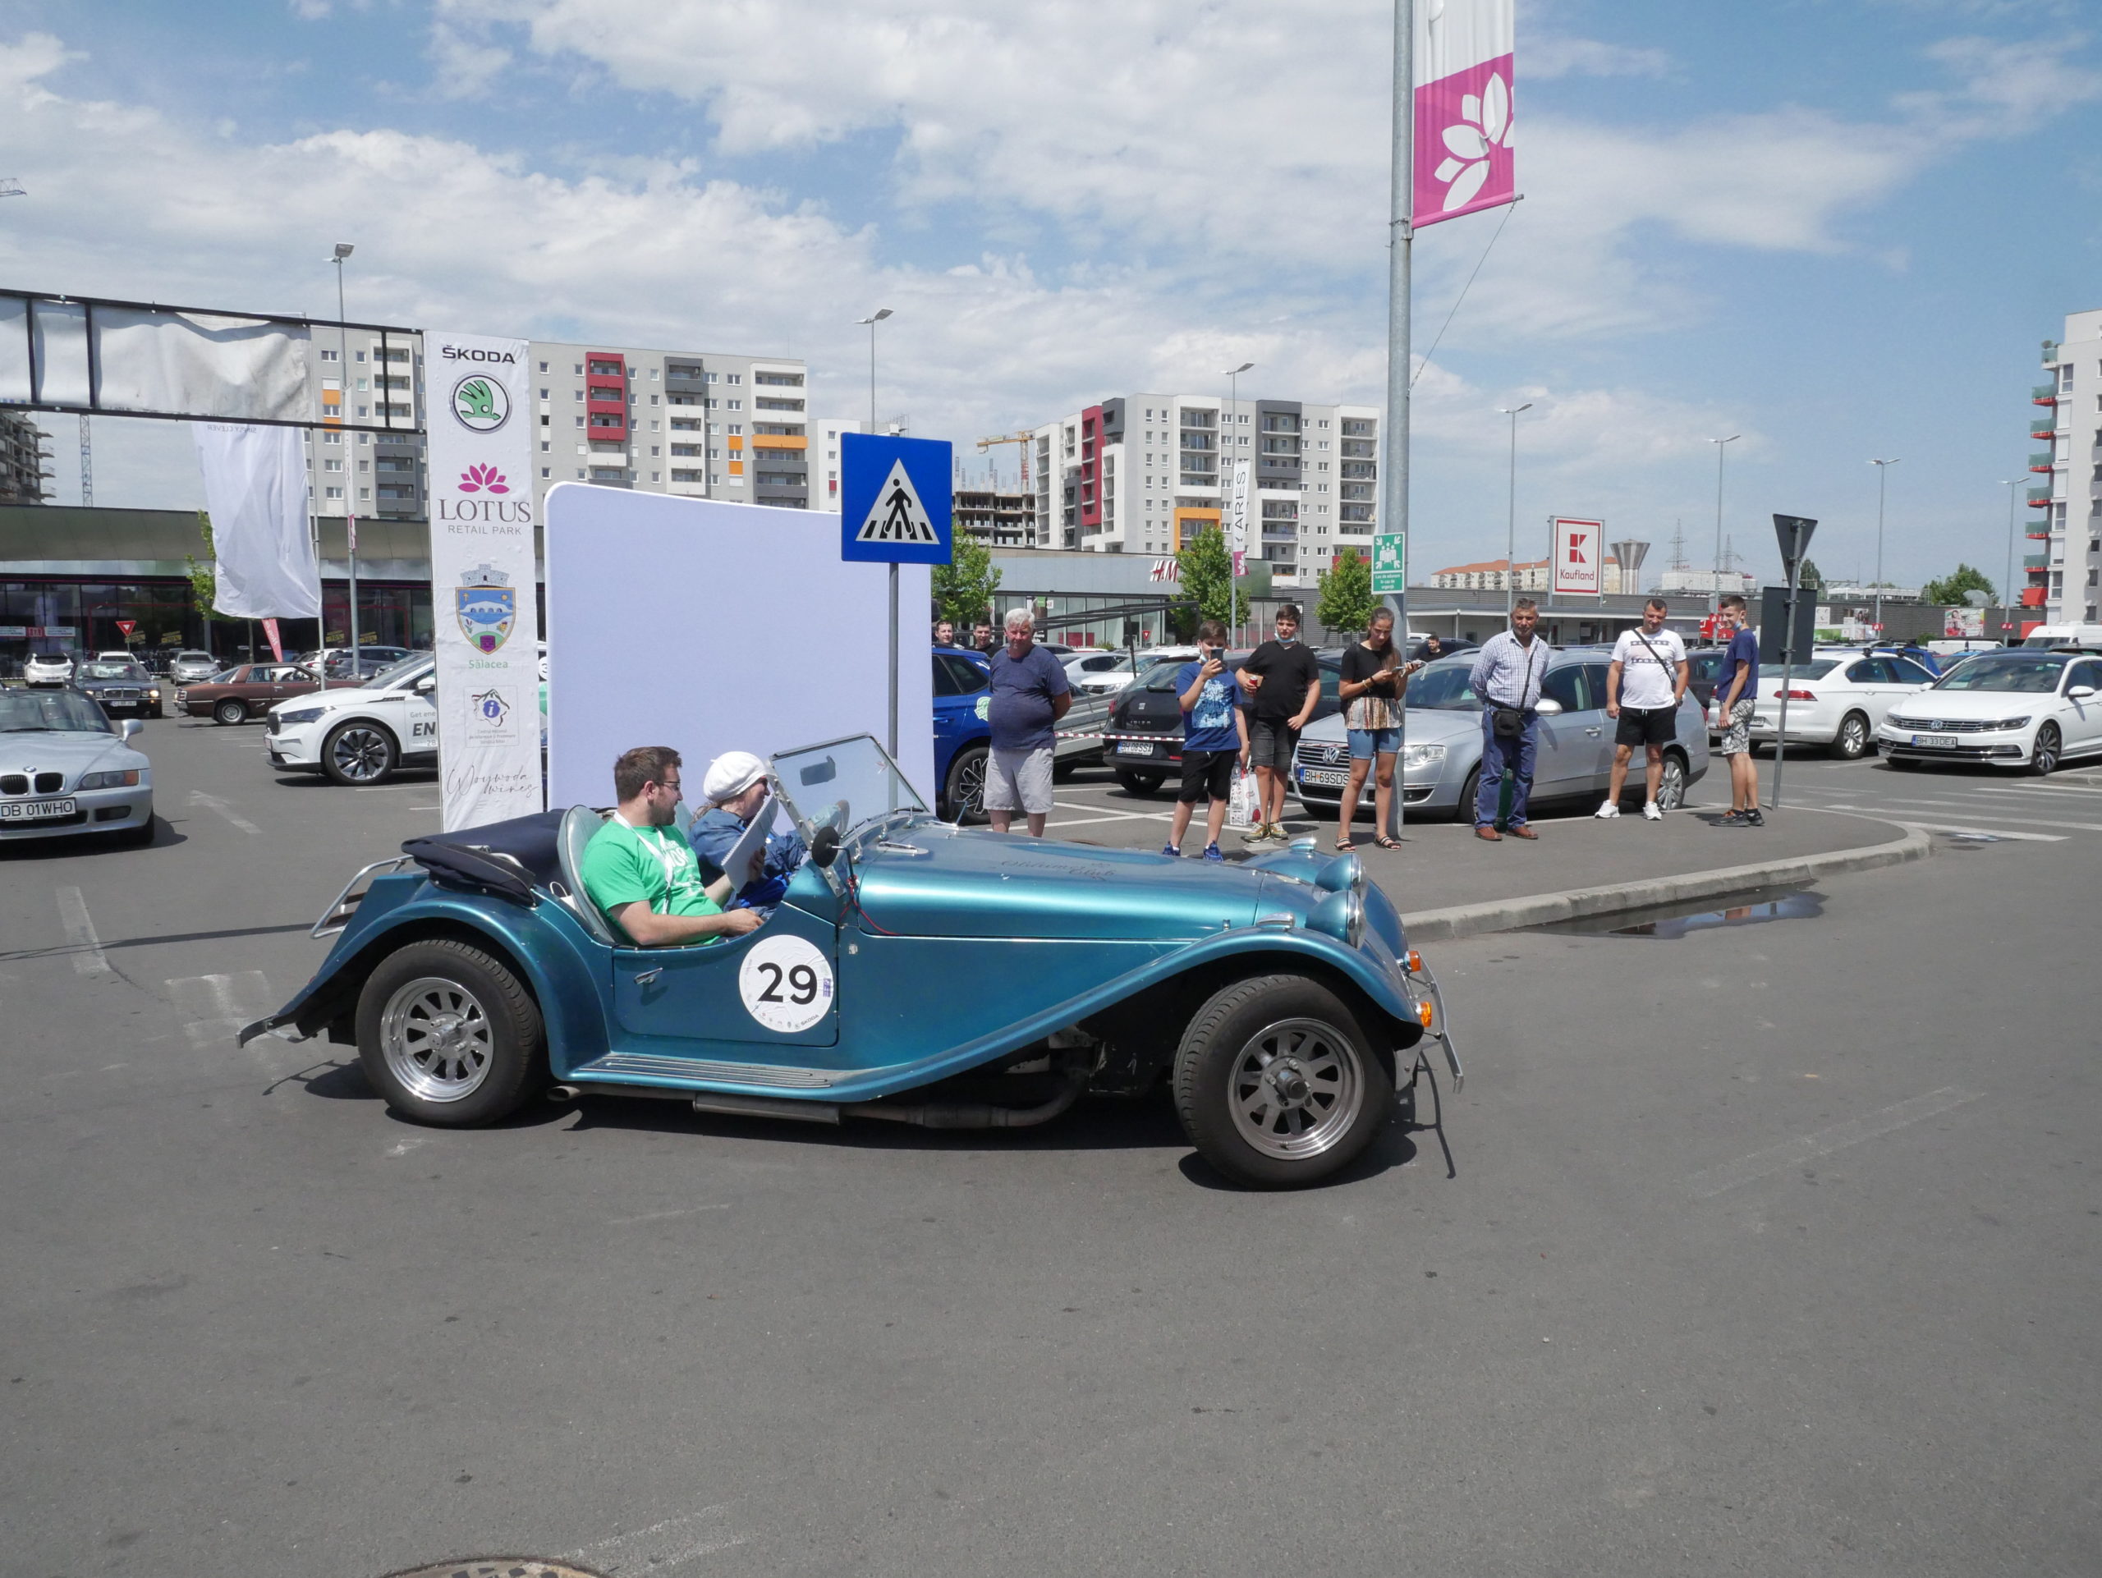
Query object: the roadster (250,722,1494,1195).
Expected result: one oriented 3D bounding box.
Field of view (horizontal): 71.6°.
[{"bbox_3d":[-0.572,0.408,4.984,3.840,1.170,1.660,1,5,12],"label":"roadster"}]

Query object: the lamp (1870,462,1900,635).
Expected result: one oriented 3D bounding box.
[{"bbox_3d":[35.820,-9.163,62.568,0.350,10.000,1.200,-3,6,-33],"label":"lamp"}]

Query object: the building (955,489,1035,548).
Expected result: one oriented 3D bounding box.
[{"bbox_3d":[-12.224,-37.234,258.146,26.000,29.509,16.000,-2,6,-19],"label":"building"}]

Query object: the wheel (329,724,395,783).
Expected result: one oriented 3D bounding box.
[{"bbox_3d":[-8.090,-0.382,17.046,0.710,0.710,0.240,-3,6,-30],"label":"wheel"}]

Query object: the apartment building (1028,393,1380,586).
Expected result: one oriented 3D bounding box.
[{"bbox_3d":[22.036,-34.758,207.883,36.800,36.000,34.000,-2,5,-21],"label":"apartment building"}]

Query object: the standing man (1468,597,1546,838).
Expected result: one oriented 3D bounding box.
[{"bbox_3d":[3.416,-0.510,10.815,0.540,1.740,0.360,0,5,-3],"label":"standing man"}]

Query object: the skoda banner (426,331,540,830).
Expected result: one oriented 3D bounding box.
[{"bbox_3d":[-2.957,-0.818,7.600,0.480,3.020,0.080,-3,6,-29],"label":"skoda banner"}]

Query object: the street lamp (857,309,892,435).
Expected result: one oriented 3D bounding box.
[{"bbox_3d":[-5.776,-9.385,48.455,0.400,12.750,2.100,-4,6,-35],"label":"street lamp"}]

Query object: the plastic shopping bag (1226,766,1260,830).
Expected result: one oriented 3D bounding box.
[{"bbox_3d":[1.345,0.051,10.100,0.220,0.420,0.130,1,5,18],"label":"plastic shopping bag"}]

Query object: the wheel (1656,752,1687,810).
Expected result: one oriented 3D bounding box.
[{"bbox_3d":[5.544,-0.036,13.272,0.630,0.630,0.220,-4,7,-37],"label":"wheel"}]

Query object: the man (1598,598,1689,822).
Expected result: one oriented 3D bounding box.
[{"bbox_3d":[4.890,-0.625,11.964,0.700,1.770,0.420,2,6,27],"label":"man"}]

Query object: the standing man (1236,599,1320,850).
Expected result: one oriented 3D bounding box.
[{"bbox_3d":[1.687,-0.507,10.941,0.570,1.759,0.370,1,5,14],"label":"standing man"}]

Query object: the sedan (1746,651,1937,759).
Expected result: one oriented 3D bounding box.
[{"bbox_3d":[11.407,-1.247,21.215,4.770,1.480,1.850,-4,7,-35],"label":"sedan"}]

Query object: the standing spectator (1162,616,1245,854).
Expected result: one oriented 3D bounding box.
[{"bbox_3d":[1.036,-0.336,9.778,0.530,1.598,0.420,1,5,9],"label":"standing spectator"}]

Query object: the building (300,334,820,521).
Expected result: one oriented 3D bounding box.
[{"bbox_3d":[-56.252,-31.206,165.510,54.500,34.864,16.000,-2,6,-19],"label":"building"}]

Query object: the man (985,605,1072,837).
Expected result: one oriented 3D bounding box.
[{"bbox_3d":[-0.140,-0.262,8.871,0.520,1.700,0.380,2,5,20],"label":"man"}]

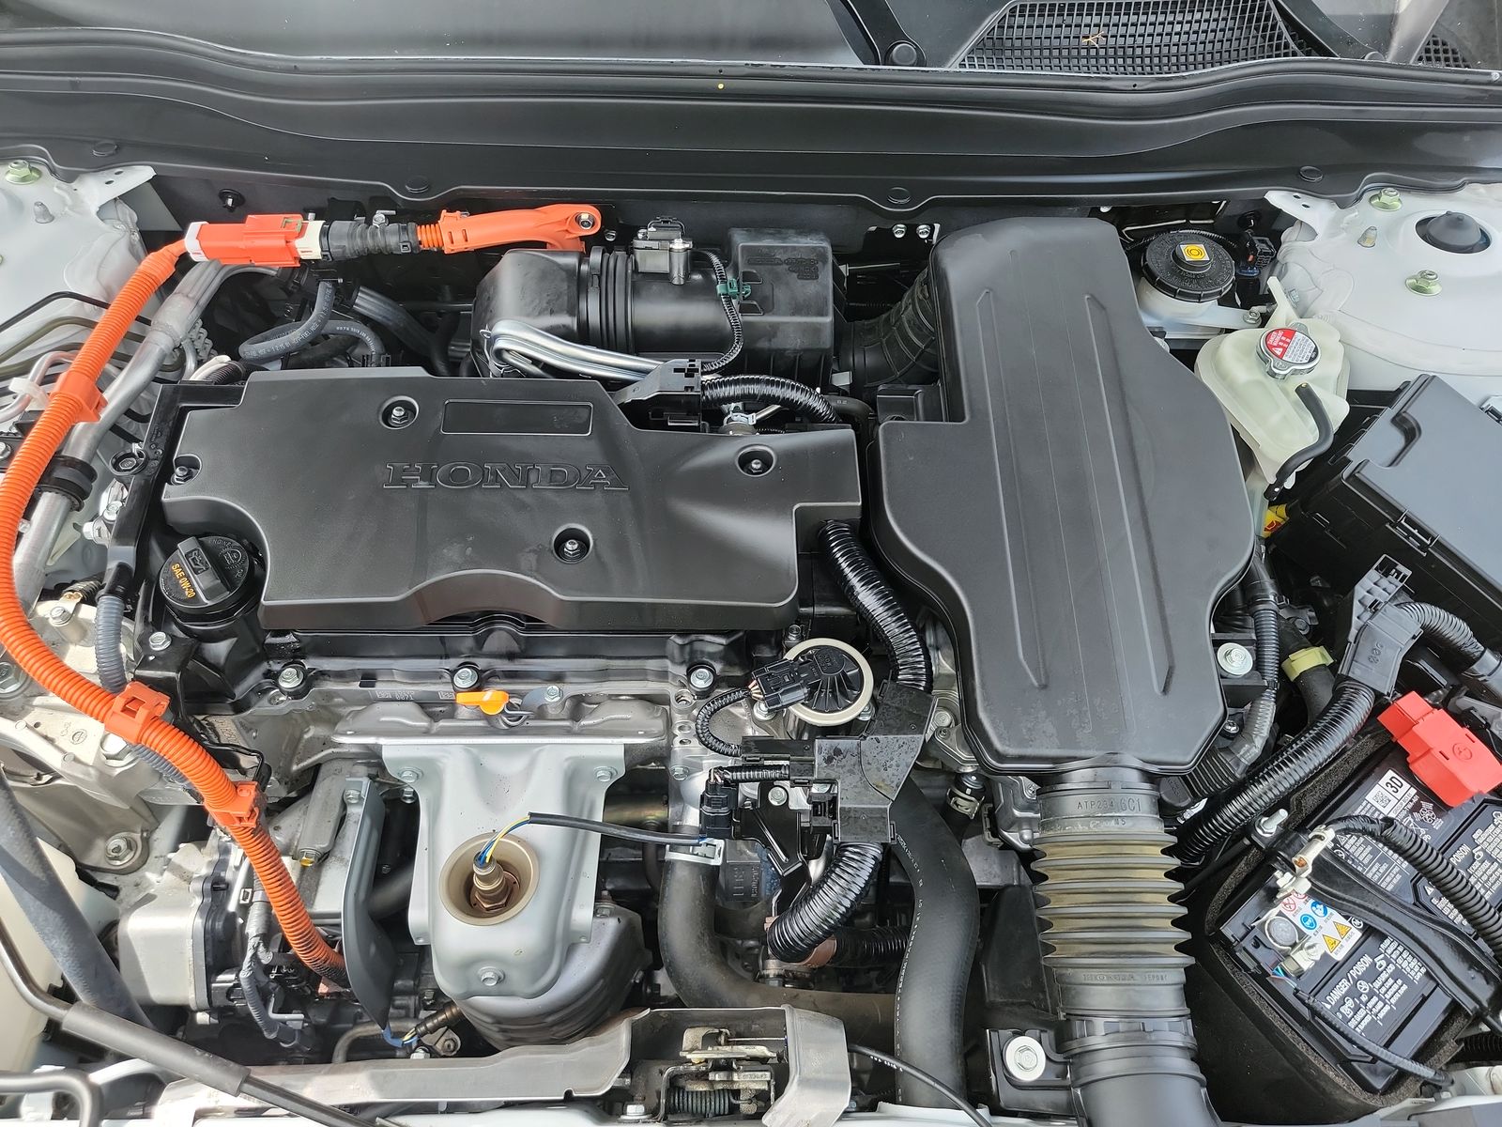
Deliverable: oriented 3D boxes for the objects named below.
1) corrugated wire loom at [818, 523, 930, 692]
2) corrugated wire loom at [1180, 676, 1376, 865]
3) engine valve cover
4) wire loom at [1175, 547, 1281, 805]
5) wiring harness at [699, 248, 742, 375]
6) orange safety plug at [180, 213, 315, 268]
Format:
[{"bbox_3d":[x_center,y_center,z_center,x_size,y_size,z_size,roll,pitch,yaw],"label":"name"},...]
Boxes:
[{"bbox_3d":[0.081,0.026,0.684,0.029,0.056,0.119,-21,59,-14],"label":"corrugated wire loom"},{"bbox_3d":[0.341,0.134,0.675,0.165,0.055,0.030,-31,62,-20],"label":"corrugated wire loom"},{"bbox_3d":[-0.151,-0.045,0.689,0.444,0.053,0.188,0,56,-1],"label":"engine valve cover"},{"bbox_3d":[0.331,0.075,0.725,0.075,0.093,0.156,0,56,-1],"label":"wire loom"},{"bbox_3d":[-0.022,-0.180,0.745,0.034,0.051,0.078,0,56,-1],"label":"wiring harness"},{"bbox_3d":[-0.353,-0.227,0.732,0.088,0.030,0.029,0,56,-1],"label":"orange safety plug"}]

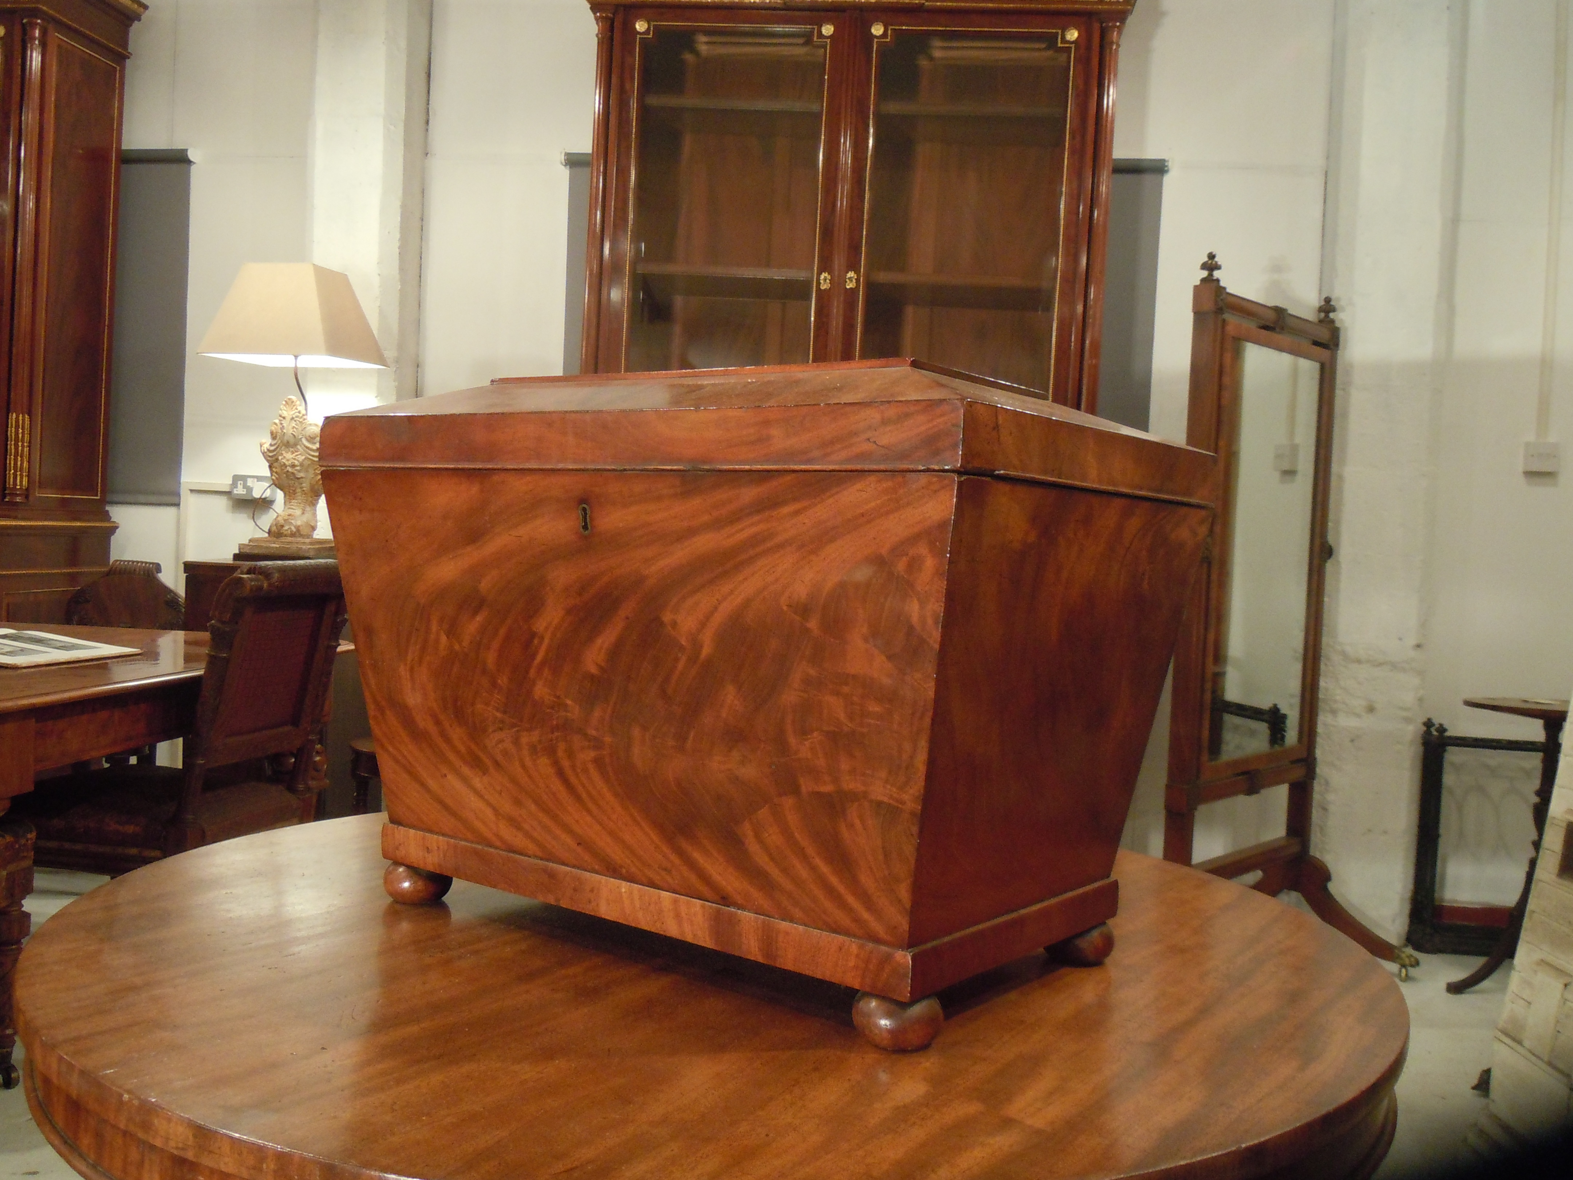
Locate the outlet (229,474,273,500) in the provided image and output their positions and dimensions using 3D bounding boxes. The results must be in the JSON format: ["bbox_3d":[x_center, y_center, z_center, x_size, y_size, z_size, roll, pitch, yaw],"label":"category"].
[{"bbox_3d":[-1.802,-0.345,4.612,0.148,0.088,0.042,3,2,7],"label":"outlet"}]

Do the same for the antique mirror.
[{"bbox_3d":[1.262,0.101,3.667,0.650,1.870,0.730,4,2,44],"label":"antique mirror"}]

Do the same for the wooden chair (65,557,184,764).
[{"bbox_3d":[-1.965,0.398,4.042,0.430,0.960,0.480,3,2,-5],"label":"wooden chair"}]

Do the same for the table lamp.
[{"bbox_3d":[-1.536,-0.562,4.257,0.430,0.920,0.270,3,2,9],"label":"table lamp"}]

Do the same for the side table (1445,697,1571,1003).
[{"bbox_3d":[2.081,0.693,3.730,0.490,0.760,0.490,3,2,0],"label":"side table"}]

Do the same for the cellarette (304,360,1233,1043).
[{"bbox_3d":[-0.037,0.069,1.293,0.712,0.516,0.461,4,2,37],"label":"cellarette"}]

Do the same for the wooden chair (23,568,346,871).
[{"bbox_3d":[-1.400,0.429,3.123,0.590,1.000,0.500,3,2,10],"label":"wooden chair"}]

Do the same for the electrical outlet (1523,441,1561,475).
[{"bbox_3d":[2.222,-0.390,4.001,0.088,0.088,0.042,3,2,7],"label":"electrical outlet"}]

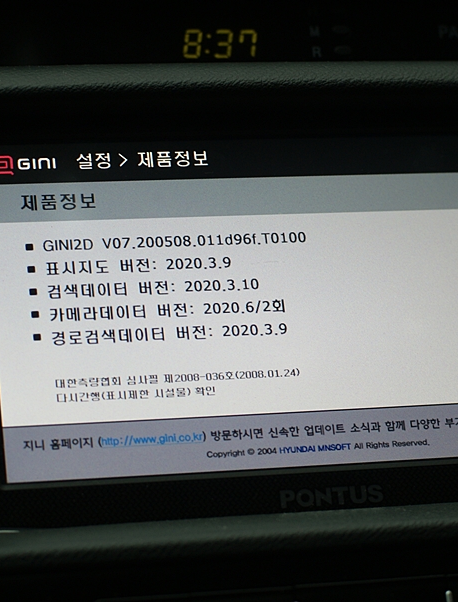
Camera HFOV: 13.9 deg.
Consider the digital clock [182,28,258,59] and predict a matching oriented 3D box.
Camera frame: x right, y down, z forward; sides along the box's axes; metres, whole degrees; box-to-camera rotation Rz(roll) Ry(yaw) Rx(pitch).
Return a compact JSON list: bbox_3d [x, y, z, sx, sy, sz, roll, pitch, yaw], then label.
[{"bbox_3d":[-0.003,-0.071,0.514,0.021,0.008,0.006,-2,-7,-11],"label":"digital clock"}]

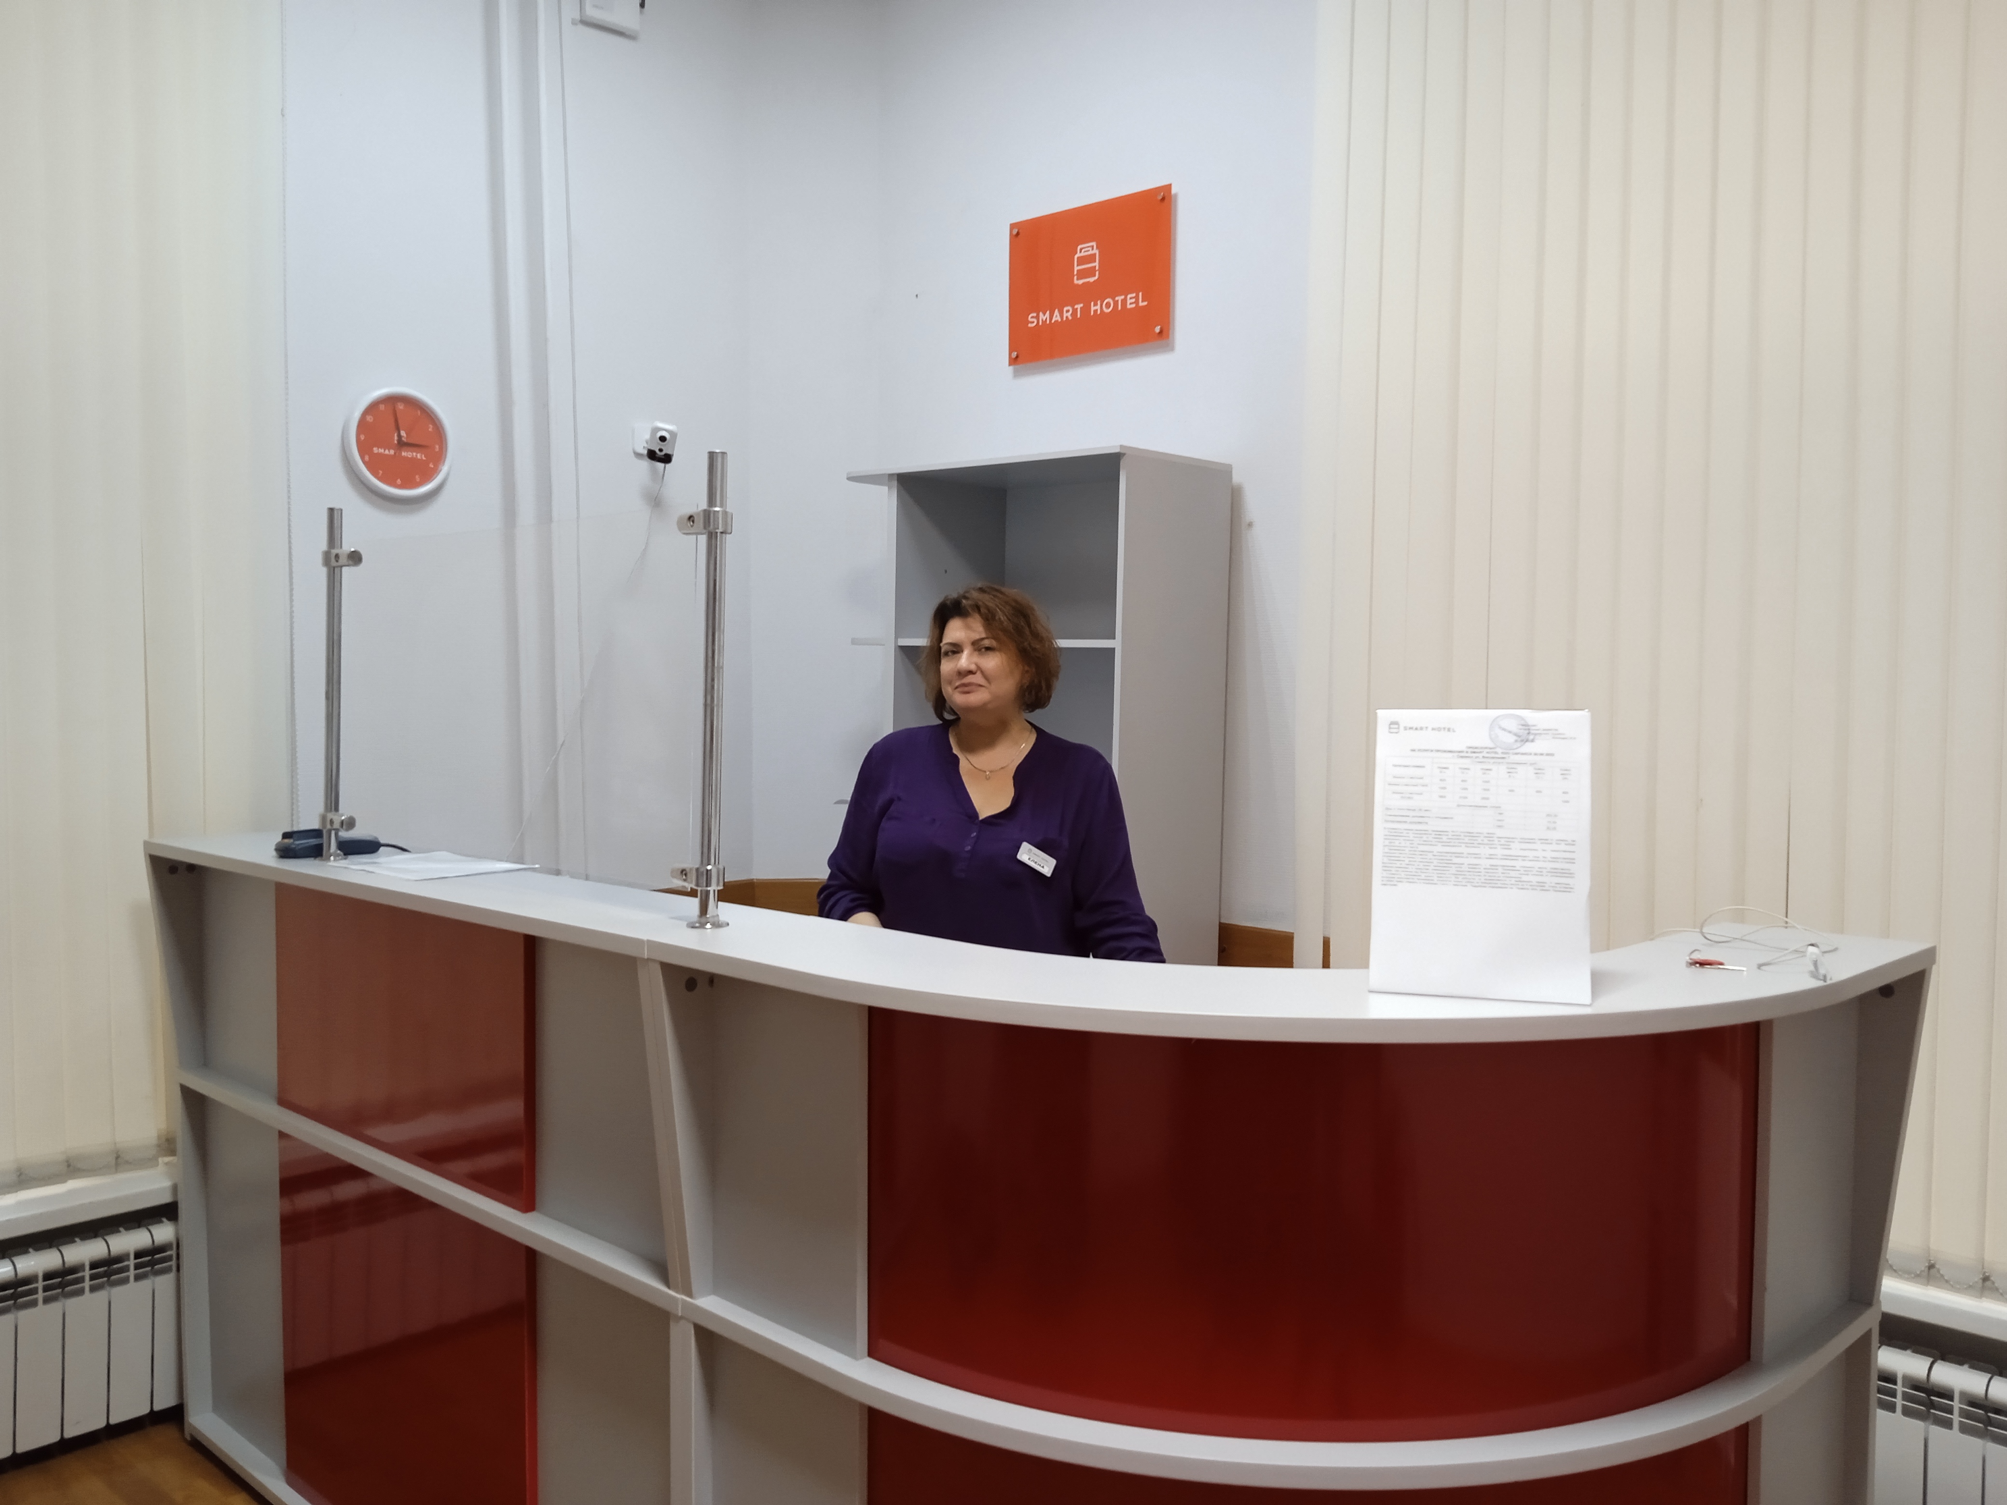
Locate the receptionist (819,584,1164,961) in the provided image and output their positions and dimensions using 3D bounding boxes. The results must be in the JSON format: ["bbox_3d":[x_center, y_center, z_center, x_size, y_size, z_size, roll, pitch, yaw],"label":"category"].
[{"bbox_3d":[-0.024,0.518,2.666,0.530,1.575,0.340,1,3,16],"label":"receptionist"}]

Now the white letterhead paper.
[{"bbox_3d":[0.487,0.101,1.659,0.212,0.299,0.012,1,-17,15],"label":"white letterhead paper"}]

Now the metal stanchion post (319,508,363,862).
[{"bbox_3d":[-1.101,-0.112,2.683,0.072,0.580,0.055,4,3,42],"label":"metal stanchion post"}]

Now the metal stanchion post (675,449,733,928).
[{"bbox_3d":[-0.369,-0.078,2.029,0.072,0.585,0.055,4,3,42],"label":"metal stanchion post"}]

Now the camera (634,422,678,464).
[{"bbox_3d":[-0.814,-0.729,3.821,0.070,0.107,0.090,-1,21,-34],"label":"camera"}]

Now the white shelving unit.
[{"bbox_3d":[0.055,0.321,3.604,0.797,1.878,0.370,3,4,42],"label":"white shelving unit"}]

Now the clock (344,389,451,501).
[{"bbox_3d":[-1.326,-0.674,3.563,0.038,0.240,0.240,3,2,43],"label":"clock"}]

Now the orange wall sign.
[{"bbox_3d":[0.193,-1.060,3.644,0.465,0.328,0.020,3,4,42],"label":"orange wall sign"}]

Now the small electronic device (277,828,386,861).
[{"bbox_3d":[-1.155,0.151,2.781,0.168,0.043,0.078,-1,3,-23],"label":"small electronic device"}]

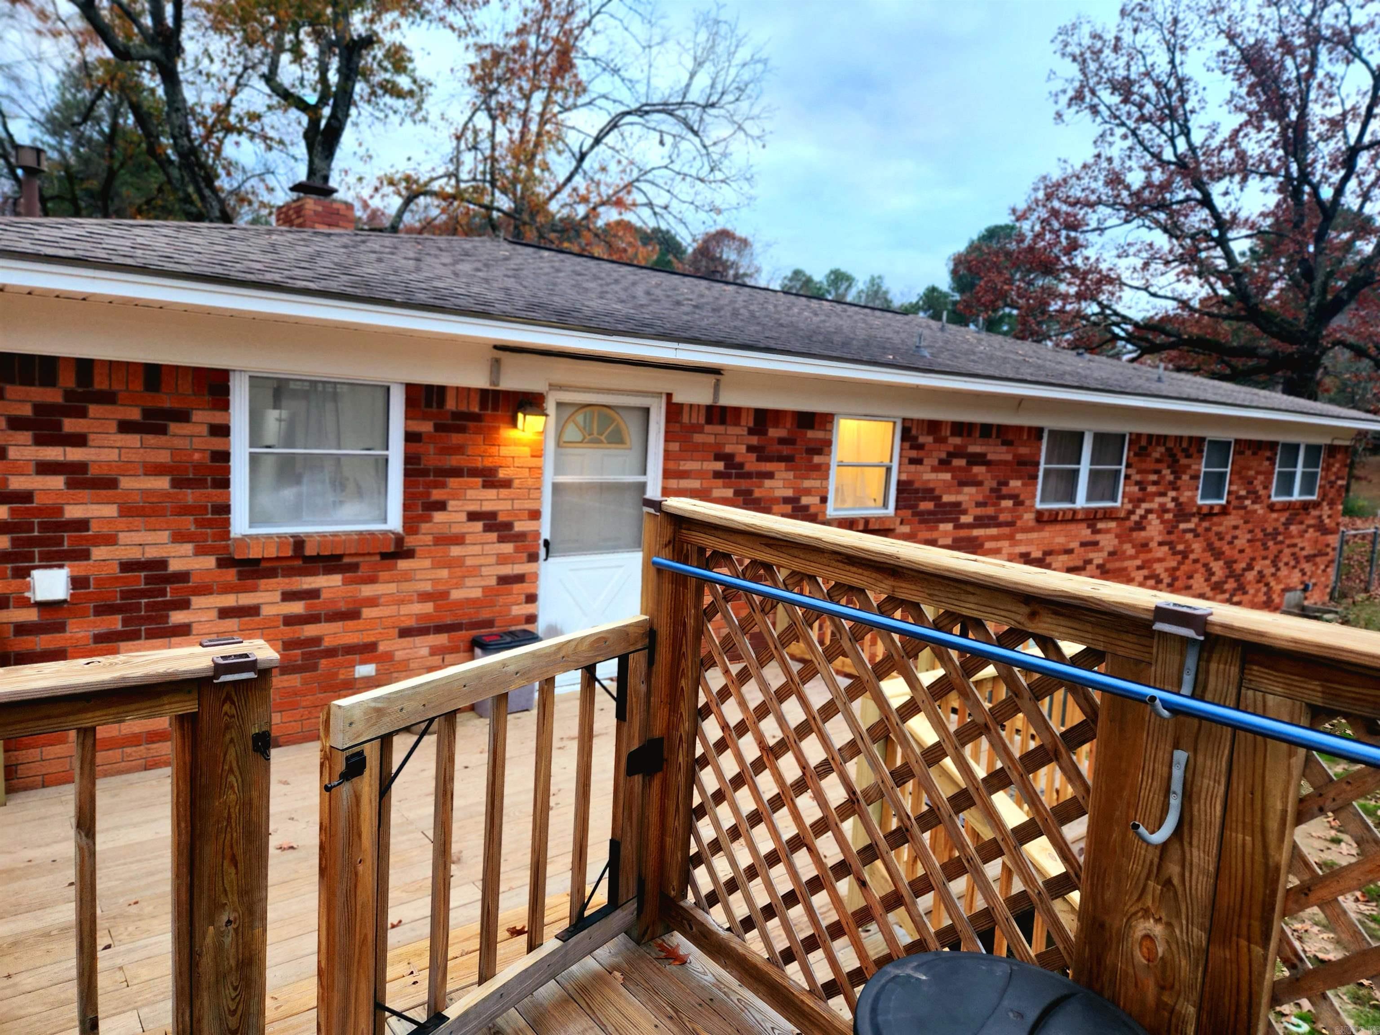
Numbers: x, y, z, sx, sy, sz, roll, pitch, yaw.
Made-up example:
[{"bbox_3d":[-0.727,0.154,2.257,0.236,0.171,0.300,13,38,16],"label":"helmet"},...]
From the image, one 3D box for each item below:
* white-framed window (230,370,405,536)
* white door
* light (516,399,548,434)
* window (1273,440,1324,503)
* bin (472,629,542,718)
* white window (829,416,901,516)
[{"bbox_3d":[-2.023,-0.334,5.064,0.918,0.866,0.090,-2,8,-39],"label":"white-framed window"},{"bbox_3d":[-0.604,0.172,6.283,0.950,2.040,0.100,-2,8,-39],"label":"white door"},{"bbox_3d":[-0.989,-0.645,5.743,0.145,0.205,0.150,-2,8,-39],"label":"light"},{"bbox_3d":[9.304,-0.690,14.088,1.809,0.855,0.090,-2,8,-39],"label":"window"},{"bbox_3d":[-1.155,1.007,5.820,0.370,0.500,0.220,-2,8,-39],"label":"bin"},{"bbox_3d":[1.512,-0.432,7.882,0.868,0.862,0.090,-2,8,-39],"label":"white window"}]

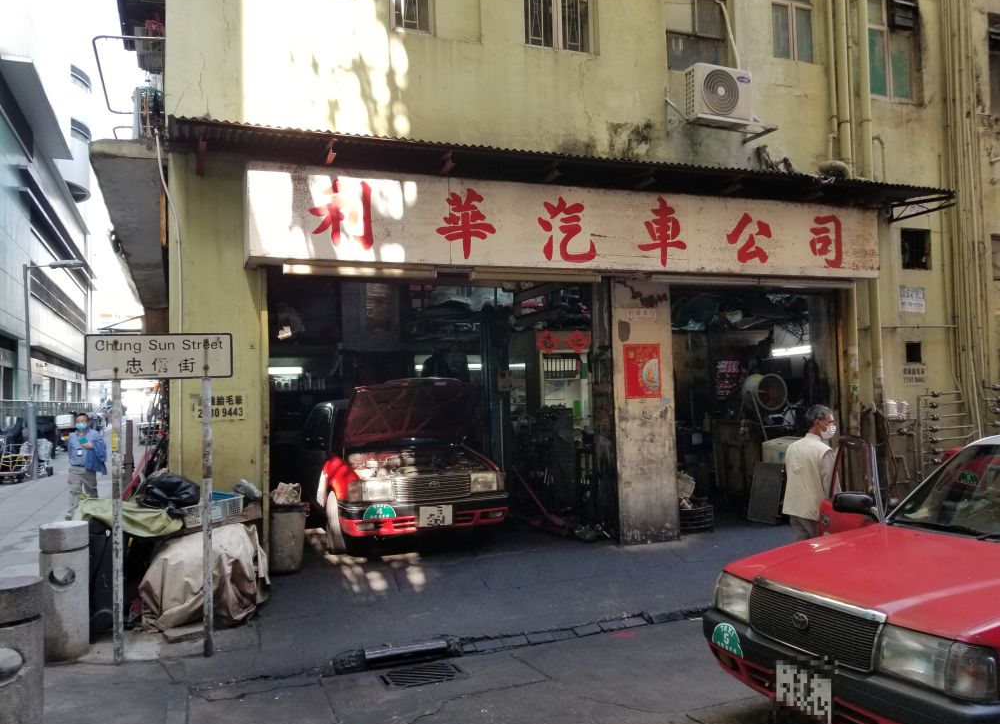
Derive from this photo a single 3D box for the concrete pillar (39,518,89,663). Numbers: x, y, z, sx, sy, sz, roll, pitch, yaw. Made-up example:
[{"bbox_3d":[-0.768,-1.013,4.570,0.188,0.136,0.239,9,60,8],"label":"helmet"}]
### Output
[{"bbox_3d":[-3.008,1.573,5.181,0.330,0.876,0.330,-1,-2,-20],"label":"concrete pillar"}]

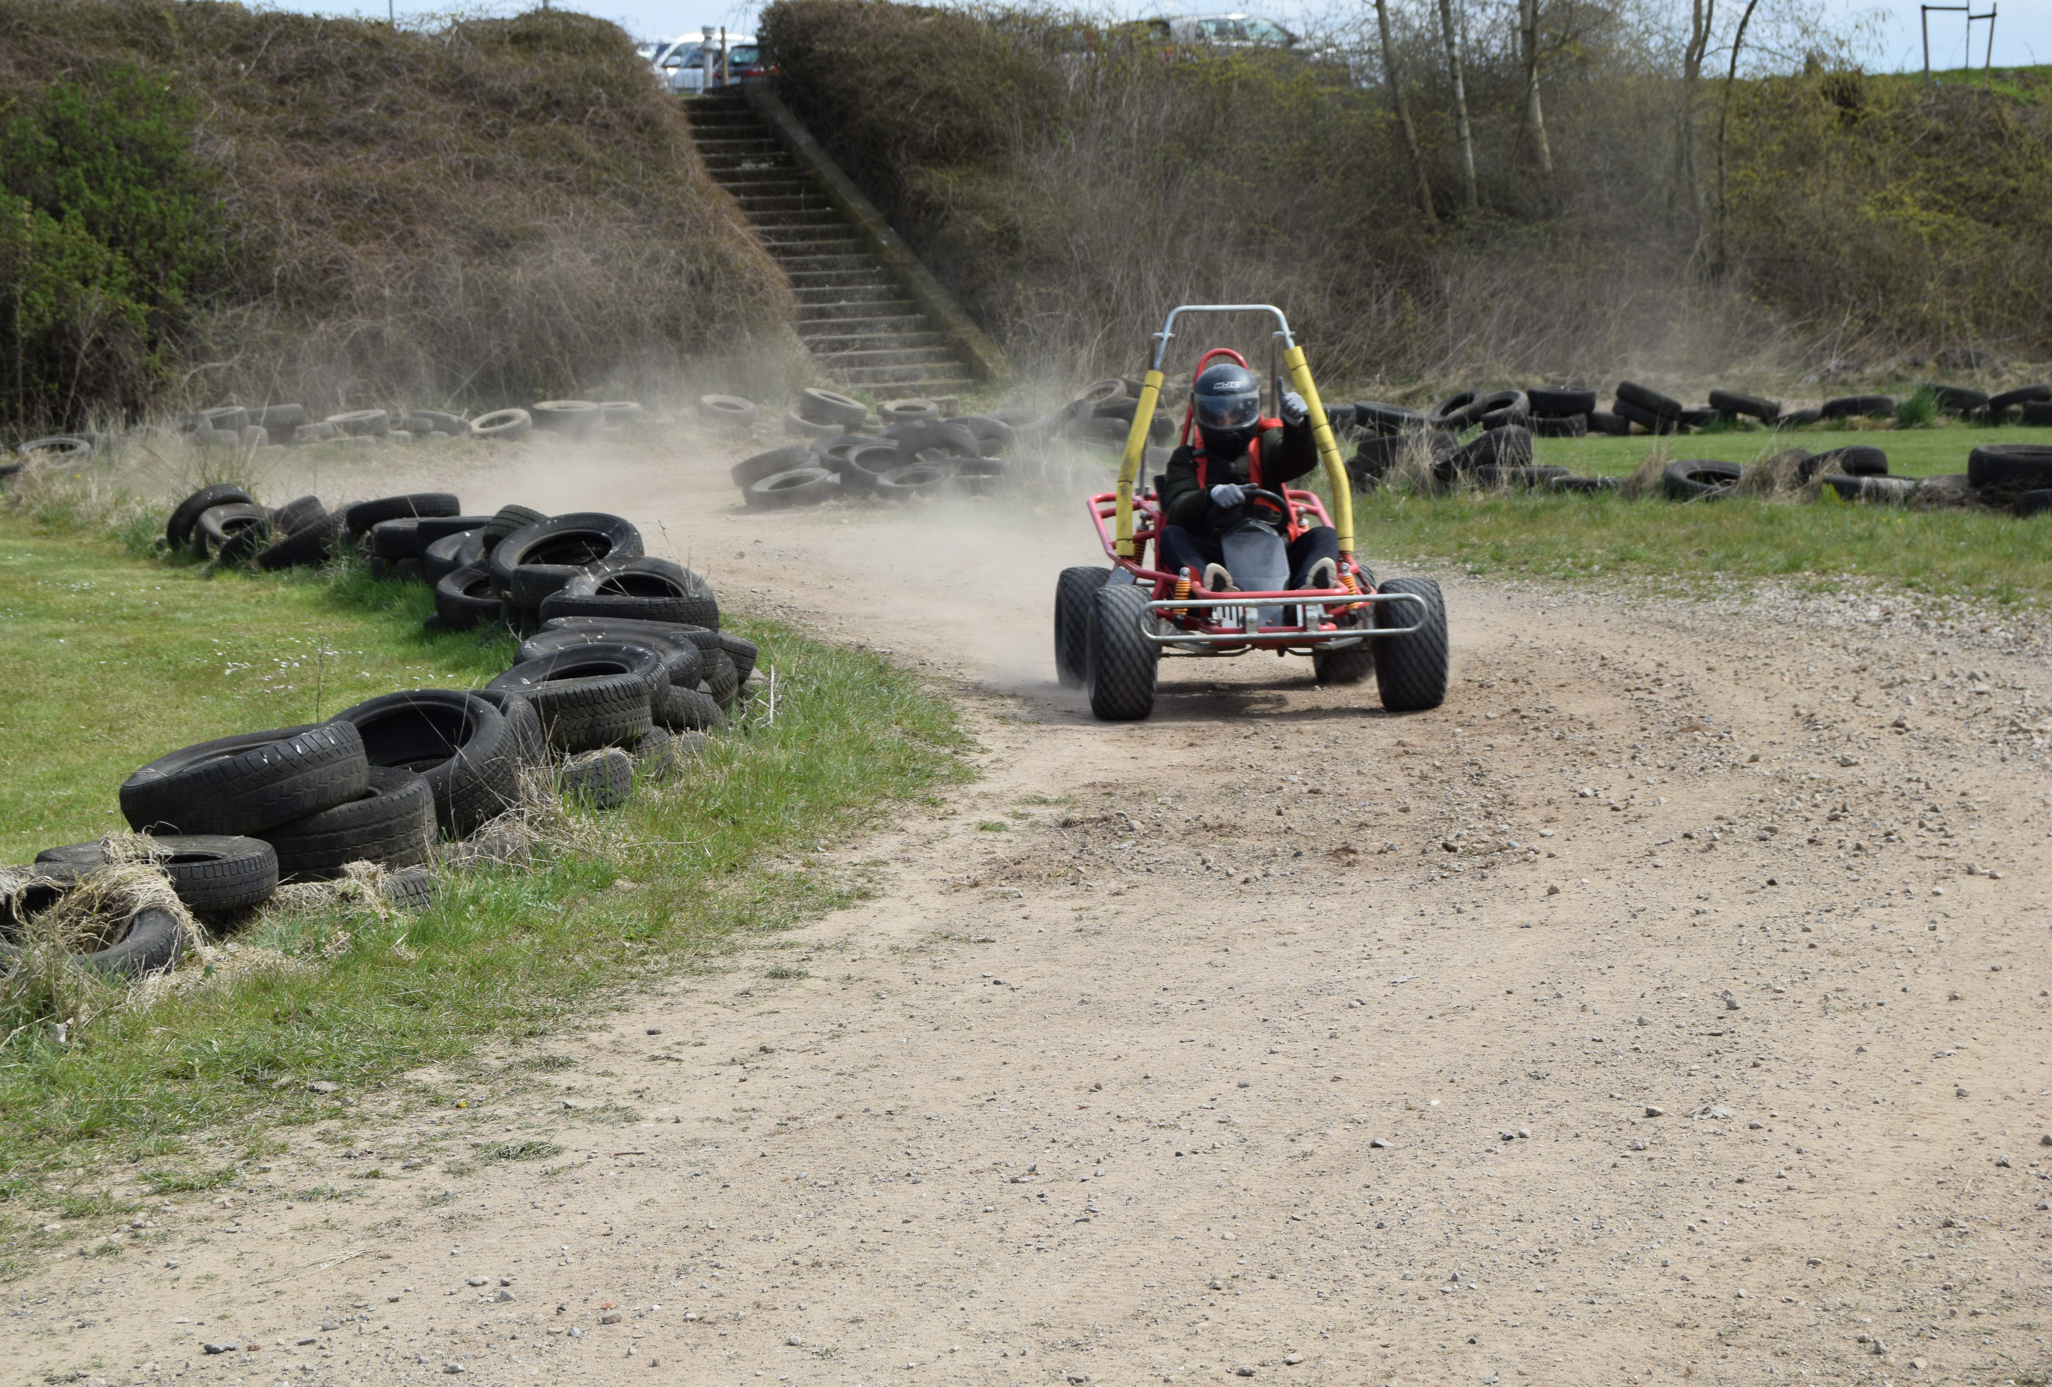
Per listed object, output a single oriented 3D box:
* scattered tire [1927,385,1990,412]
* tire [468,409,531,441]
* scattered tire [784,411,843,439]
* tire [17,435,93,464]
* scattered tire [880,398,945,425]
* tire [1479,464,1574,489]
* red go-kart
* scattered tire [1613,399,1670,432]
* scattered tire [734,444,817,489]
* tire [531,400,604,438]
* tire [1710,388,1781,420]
[{"bbox_3d":[9.051,-2.872,43.800,0.600,0.170,0.600,9,3,11],"label":"scattered tire"},{"bbox_3d":[-5.210,-2.671,44.800,0.610,0.175,0.610,-11,22,5],"label":"tire"},{"bbox_3d":[-2.115,-2.683,45.200,0.600,0.170,0.600,4,19,-3],"label":"scattered tire"},{"bbox_3d":[-8.183,-2.008,38.000,0.620,0.200,0.620,0,16,0],"label":"tire"},{"bbox_3d":[-1.207,-2.919,47.300,0.610,0.170,0.610,0,20,-1],"label":"scattered tire"},{"bbox_3d":[3.377,-1.438,30.500,0.630,0.190,0.630,0,6,0],"label":"tire"},{"bbox_3d":[0.758,-0.681,16.333,1.270,1.420,1.900,-2,5,-6],"label":"red go-kart"},{"bbox_3d":[5.516,-2.480,40.200,0.600,0.165,0.600,22,3,-1],"label":"scattered tire"},{"bbox_3d":[-1.705,-1.550,30.800,0.610,0.165,0.610,-15,-5,-1],"label":"scattered tire"},{"bbox_3d":[-4.190,-2.501,41.200,0.630,0.210,0.630,0,11,0],"label":"tire"},{"bbox_3d":[6.752,-2.705,42.300,0.655,0.160,0.655,12,3,8],"label":"tire"}]

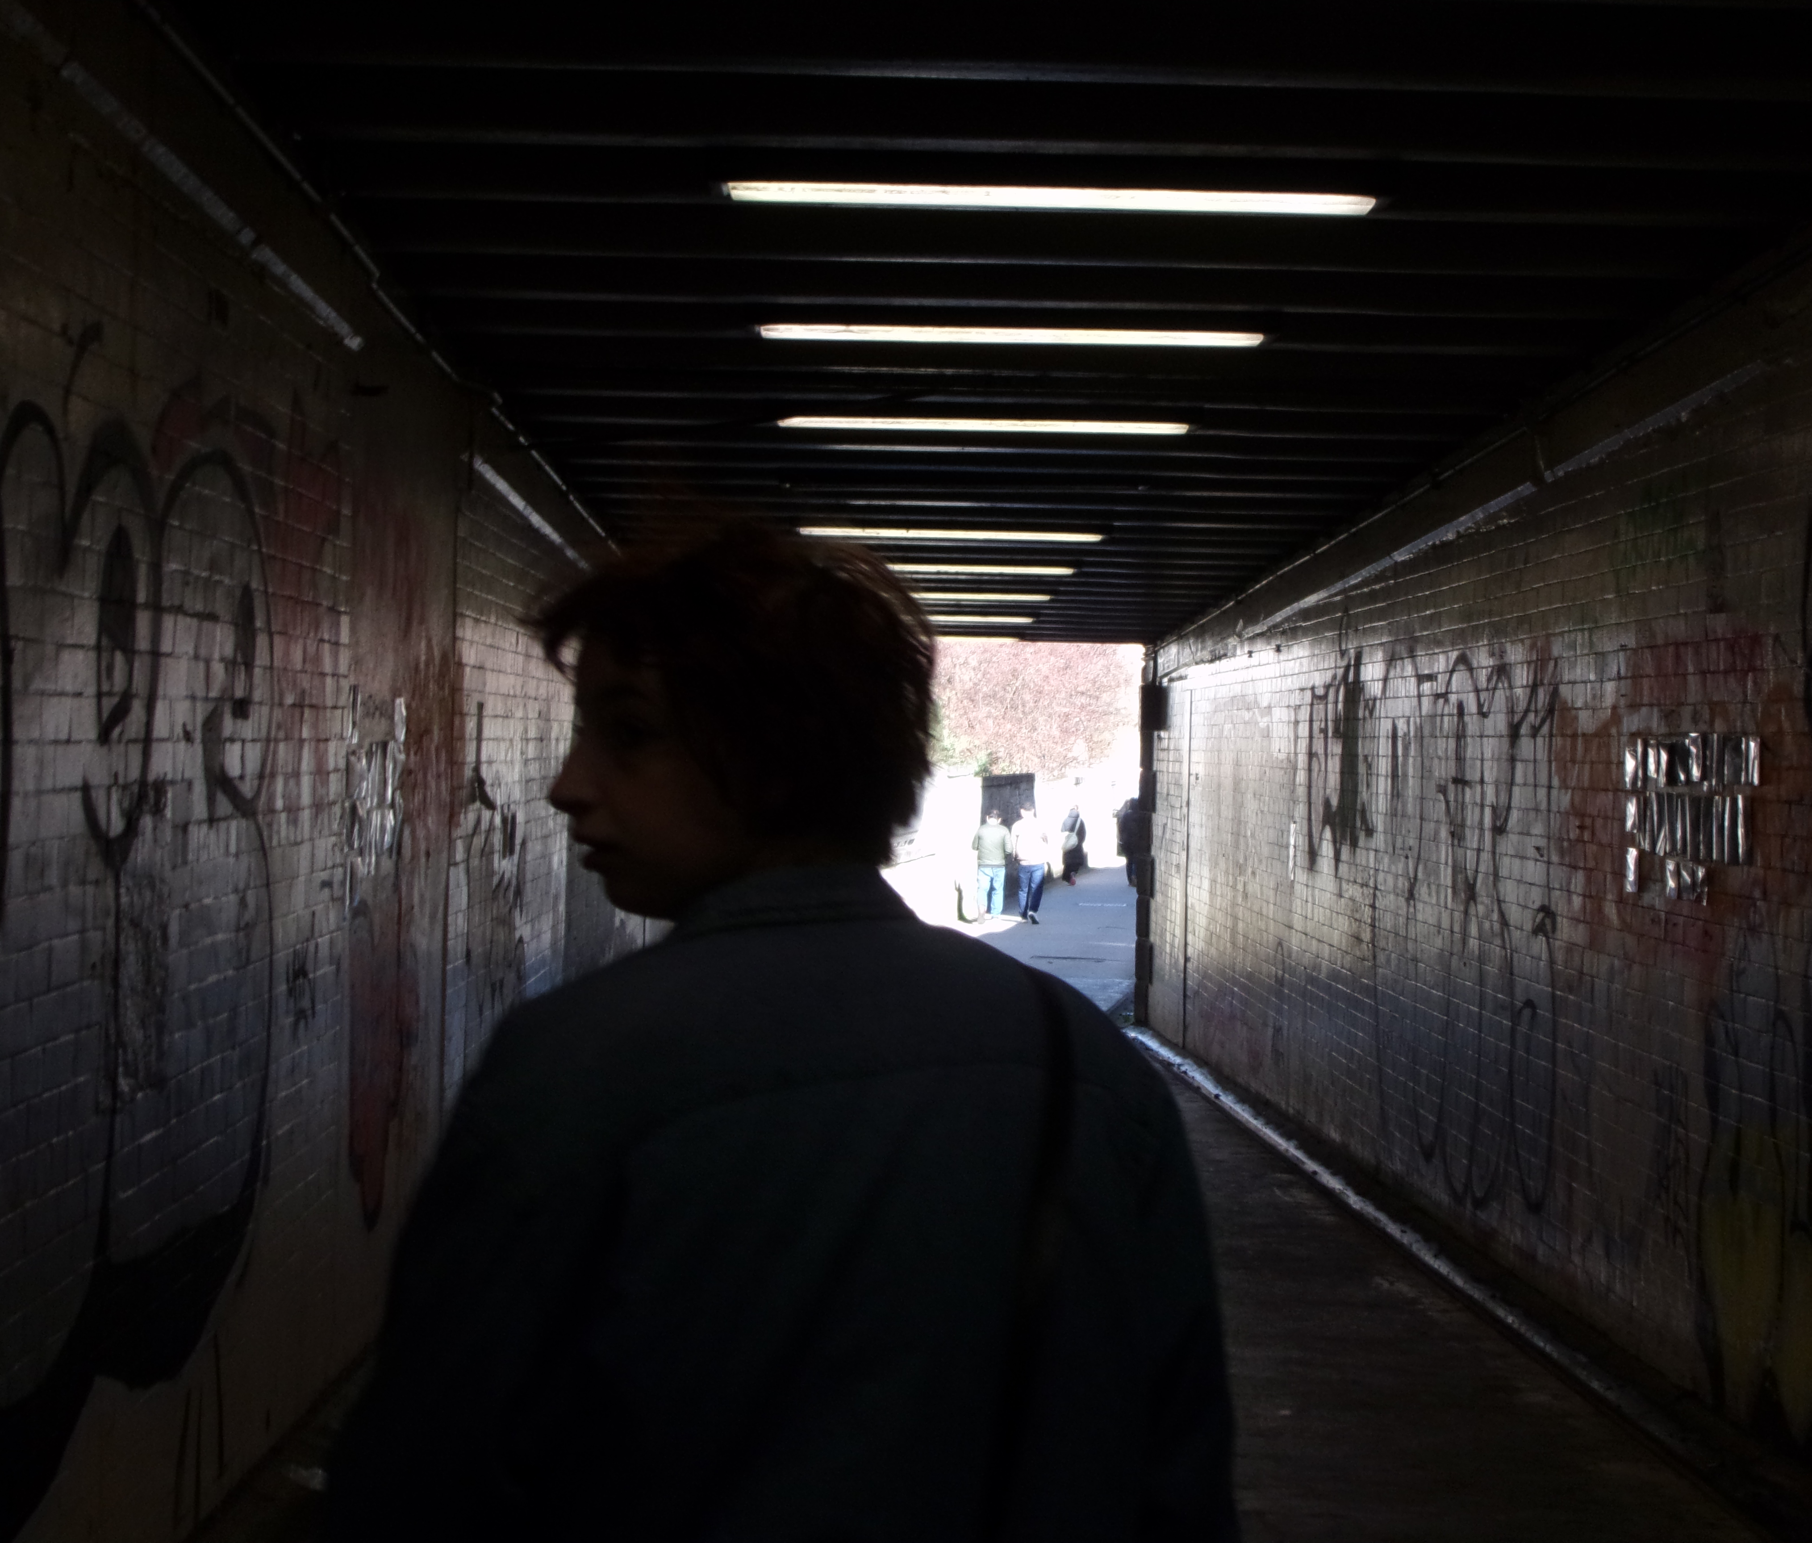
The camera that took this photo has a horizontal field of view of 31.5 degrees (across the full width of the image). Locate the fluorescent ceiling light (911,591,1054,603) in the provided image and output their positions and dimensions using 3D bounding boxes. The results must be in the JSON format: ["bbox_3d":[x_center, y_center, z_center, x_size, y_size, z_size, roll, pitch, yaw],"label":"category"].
[{"bbox_3d":[0.172,-1.133,20.500,1.530,0.080,0.130,1,-1,-1],"label":"fluorescent ceiling light"}]

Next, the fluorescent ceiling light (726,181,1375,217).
[{"bbox_3d":[0.341,-1.344,7.463,1.530,0.080,0.130,1,-1,-1],"label":"fluorescent ceiling light"}]

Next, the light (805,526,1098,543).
[{"bbox_3d":[0.229,-1.204,16.120,1.530,0.080,0.130,1,-1,-1],"label":"light"}]

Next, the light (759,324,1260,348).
[{"bbox_3d":[0.313,-1.310,9.590,1.530,0.080,0.130,1,-1,-1],"label":"light"}]

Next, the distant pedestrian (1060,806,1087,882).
[{"bbox_3d":[3.402,1.496,65.000,0.530,1.637,0.450,1,-1,24],"label":"distant pedestrian"}]

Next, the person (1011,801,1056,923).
[{"bbox_3d":[1.863,1.336,46.800,0.600,1.781,0.420,1,-1,3],"label":"person"}]

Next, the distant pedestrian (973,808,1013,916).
[{"bbox_3d":[1.266,1.365,47.000,0.550,1.648,0.380,1,-1,3],"label":"distant pedestrian"}]

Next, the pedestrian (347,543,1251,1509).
[{"bbox_3d":[-0.086,0.687,2.008,0.560,1.670,0.380,1,-1,-1],"label":"pedestrian"}]

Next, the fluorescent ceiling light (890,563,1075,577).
[{"bbox_3d":[0.200,-1.168,18.310,1.530,0.080,0.130,1,-1,-1],"label":"fluorescent ceiling light"}]

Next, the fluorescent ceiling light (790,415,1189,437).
[{"bbox_3d":[0.285,-1.275,11.750,1.530,0.080,0.130,1,-1,-1],"label":"fluorescent ceiling light"}]

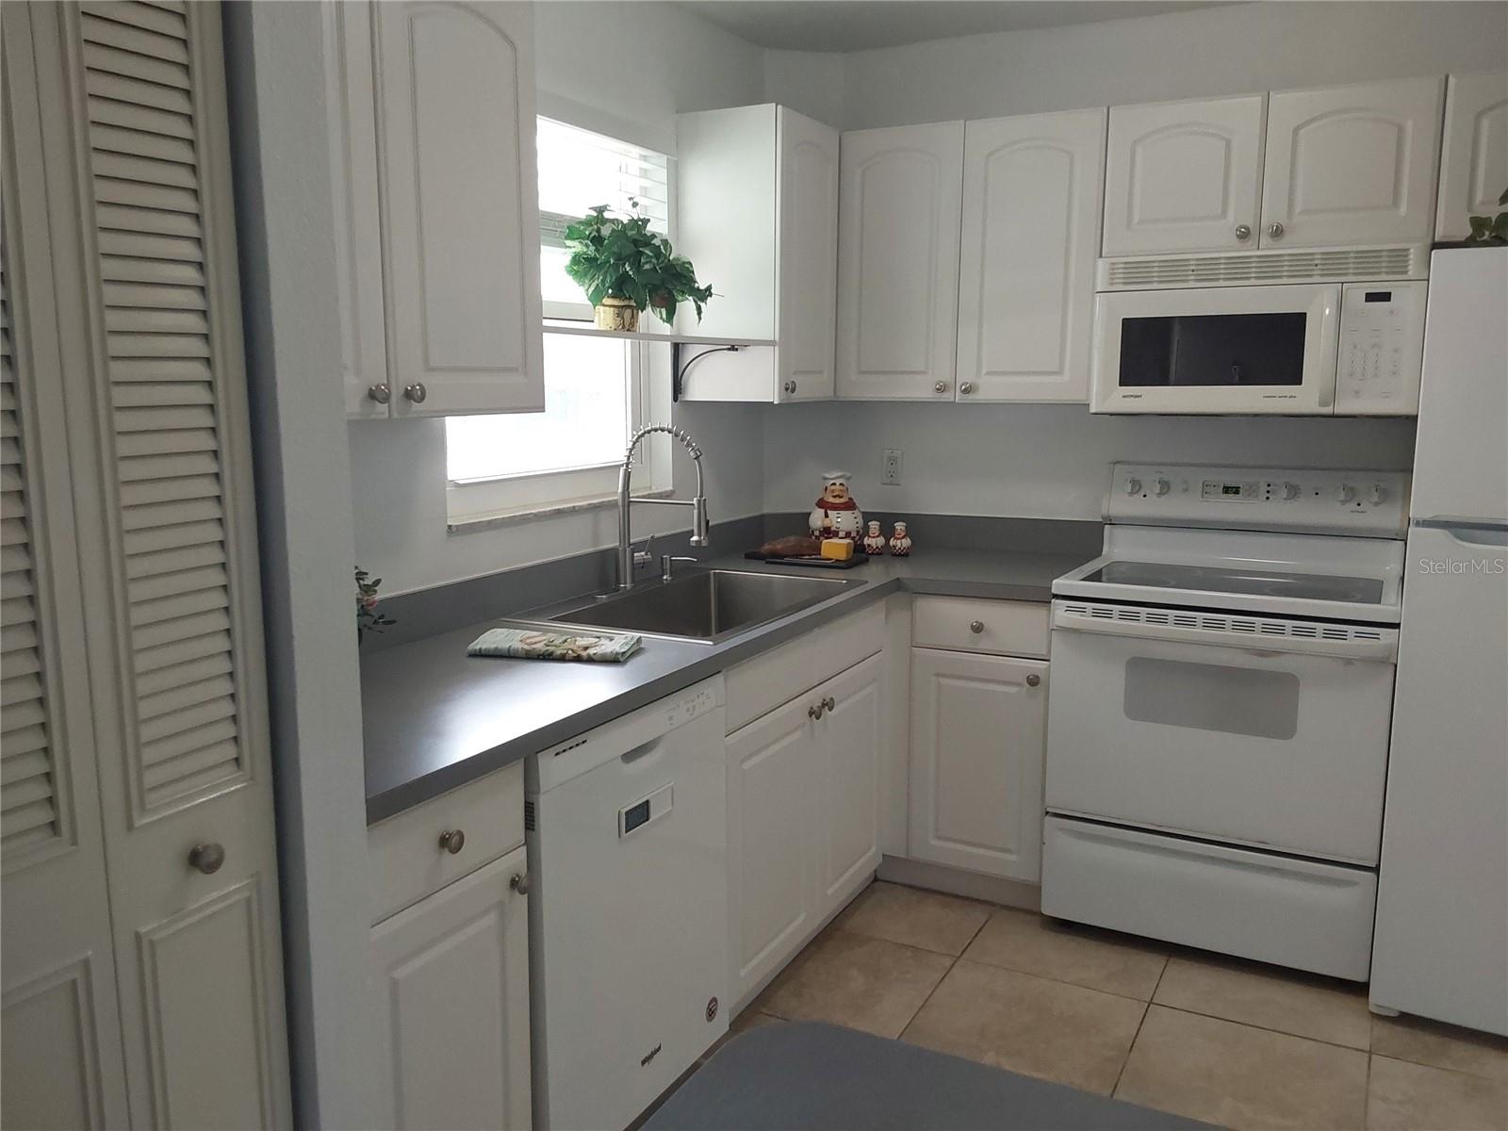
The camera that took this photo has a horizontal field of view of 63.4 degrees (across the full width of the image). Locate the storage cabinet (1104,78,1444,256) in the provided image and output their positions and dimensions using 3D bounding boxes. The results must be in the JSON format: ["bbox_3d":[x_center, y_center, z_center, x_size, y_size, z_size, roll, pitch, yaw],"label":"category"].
[{"bbox_3d":[1.336,-0.999,3.165,0.764,0.378,0.327,5,10,27],"label":"storage cabinet"}]

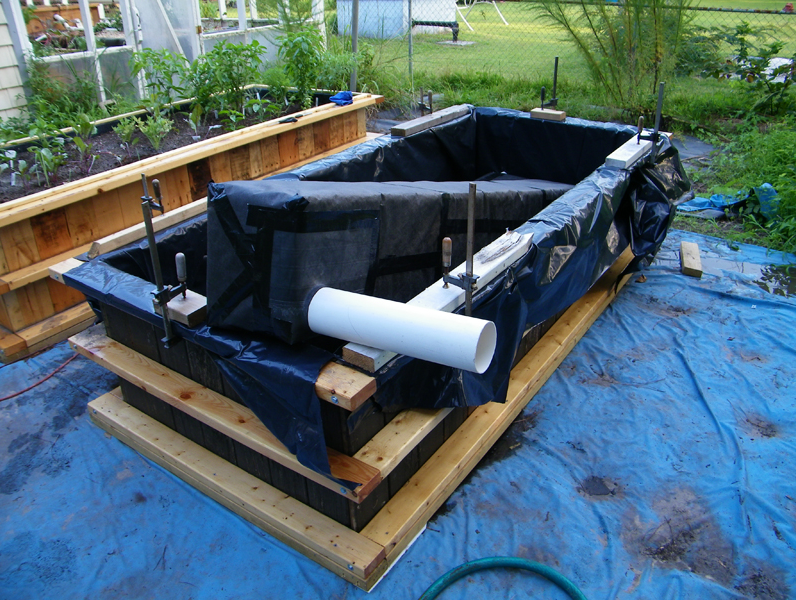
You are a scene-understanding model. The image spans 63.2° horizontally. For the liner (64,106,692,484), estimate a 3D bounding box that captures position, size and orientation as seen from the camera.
[{"bbox_3d":[0.177,-0.188,2.694,1.340,0.590,2.480,18,35,31],"label":"liner"}]

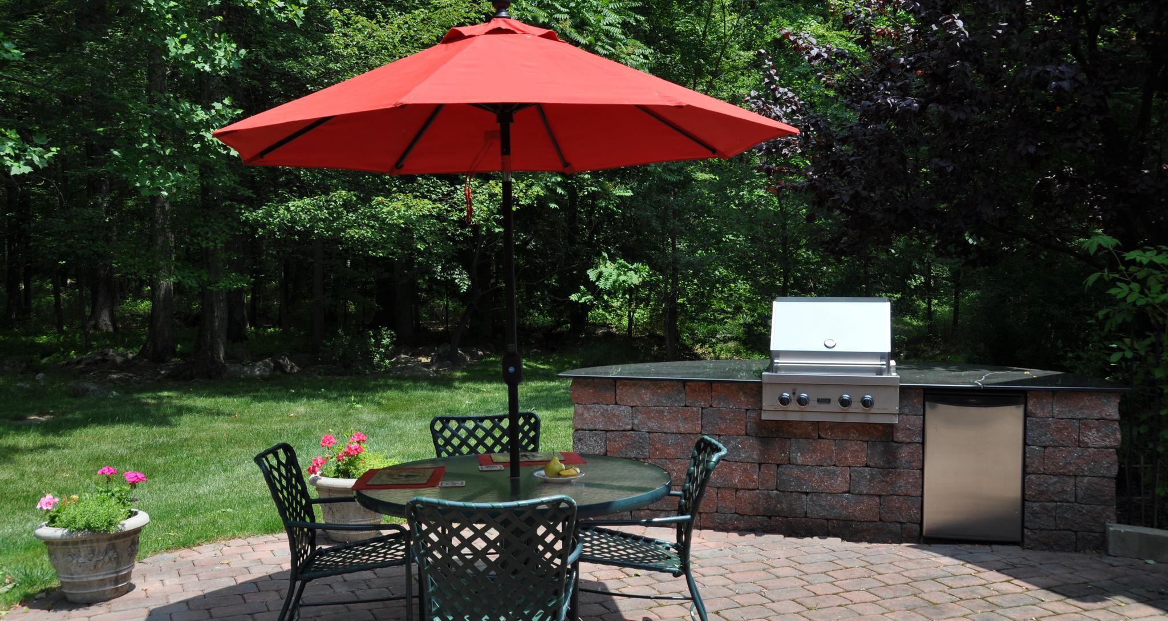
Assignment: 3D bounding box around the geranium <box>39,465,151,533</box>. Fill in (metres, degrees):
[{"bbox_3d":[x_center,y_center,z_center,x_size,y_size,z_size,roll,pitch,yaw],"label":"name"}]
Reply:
[{"bbox_3d":[-2.407,0.921,5.228,0.510,0.280,0.460,-1,2,-25],"label":"geranium"}]

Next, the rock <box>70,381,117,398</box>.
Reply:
[{"bbox_3d":[-5.853,0.933,12.981,0.610,0.207,0.450,-1,2,-24],"label":"rock"}]

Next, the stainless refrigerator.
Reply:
[{"bbox_3d":[2.197,0.851,6.135,0.525,0.837,0.530,1,2,12],"label":"stainless refrigerator"}]

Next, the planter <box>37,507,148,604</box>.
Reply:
[{"bbox_3d":[-2.283,1.153,4.996,0.488,0.355,0.488,0,2,0],"label":"planter"}]

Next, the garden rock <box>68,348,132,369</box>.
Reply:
[{"bbox_3d":[-7.965,0.790,17.628,1.050,0.340,0.700,-1,2,-24],"label":"garden rock"}]

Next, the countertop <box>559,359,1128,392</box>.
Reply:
[{"bbox_3d":[1.532,0.395,6.732,3.110,0.035,1.500,1,2,12],"label":"countertop"}]

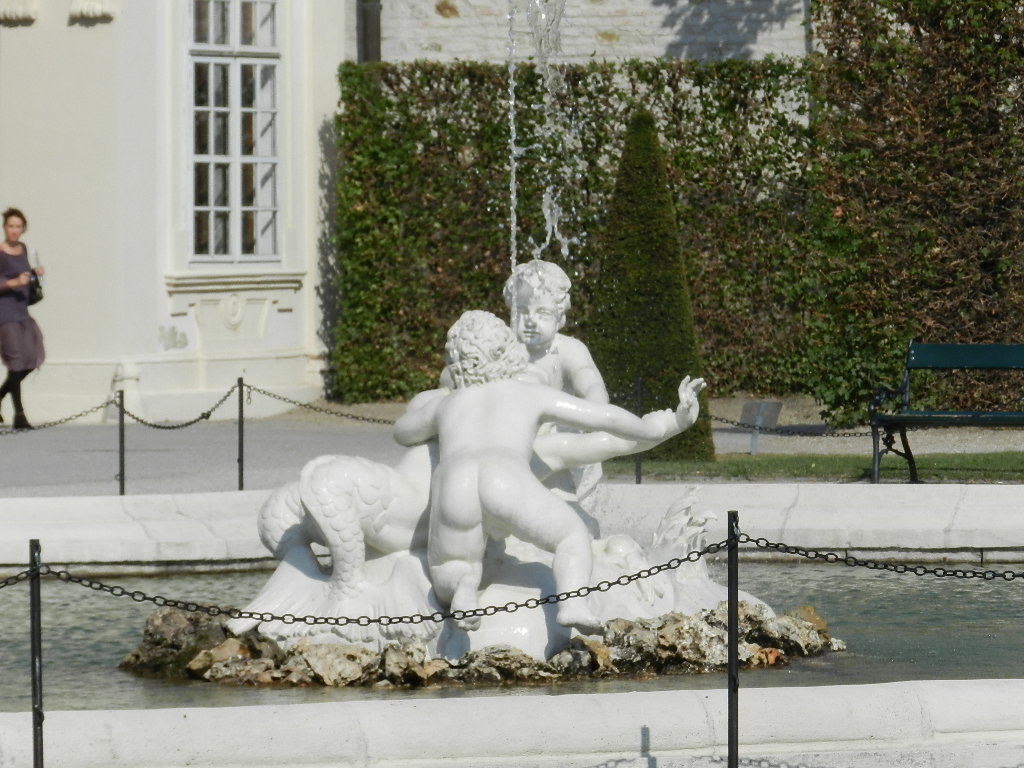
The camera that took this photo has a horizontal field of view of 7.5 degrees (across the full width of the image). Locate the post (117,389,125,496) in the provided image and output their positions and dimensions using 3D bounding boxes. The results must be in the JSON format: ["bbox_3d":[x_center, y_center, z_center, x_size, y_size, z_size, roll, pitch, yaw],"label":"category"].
[{"bbox_3d":[-2.018,0.384,40.200,0.028,0.700,0.028,0,1,0],"label":"post"}]

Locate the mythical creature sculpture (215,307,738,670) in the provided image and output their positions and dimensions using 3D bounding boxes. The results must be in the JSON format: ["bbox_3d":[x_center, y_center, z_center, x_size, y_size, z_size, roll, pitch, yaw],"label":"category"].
[{"bbox_3d":[-0.081,0.357,30.700,2.071,1.446,1.350,0,1,0],"label":"mythical creature sculpture"}]

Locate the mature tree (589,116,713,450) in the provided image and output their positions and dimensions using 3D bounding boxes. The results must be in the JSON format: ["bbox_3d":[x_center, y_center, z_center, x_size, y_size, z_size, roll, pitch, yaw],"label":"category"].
[{"bbox_3d":[0.867,-0.643,50.500,0.900,2.291,0.900,0,1,0],"label":"mature tree"}]

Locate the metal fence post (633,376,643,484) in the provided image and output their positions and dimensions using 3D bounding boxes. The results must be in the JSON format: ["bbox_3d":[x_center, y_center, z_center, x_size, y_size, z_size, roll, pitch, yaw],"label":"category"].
[{"bbox_3d":[0.680,0.330,41.800,0.028,0.730,0.028,0,1,0],"label":"metal fence post"}]

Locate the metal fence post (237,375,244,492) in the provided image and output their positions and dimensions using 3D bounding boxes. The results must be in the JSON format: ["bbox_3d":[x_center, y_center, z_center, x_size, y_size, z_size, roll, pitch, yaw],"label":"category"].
[{"bbox_3d":[-1.464,0.333,42.000,0.028,0.730,0.028,0,1,0],"label":"metal fence post"}]

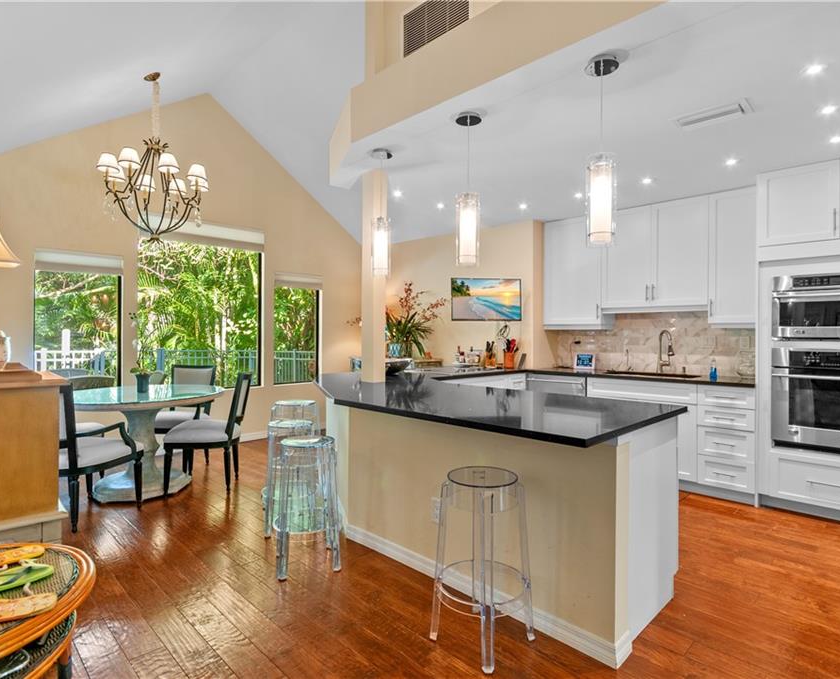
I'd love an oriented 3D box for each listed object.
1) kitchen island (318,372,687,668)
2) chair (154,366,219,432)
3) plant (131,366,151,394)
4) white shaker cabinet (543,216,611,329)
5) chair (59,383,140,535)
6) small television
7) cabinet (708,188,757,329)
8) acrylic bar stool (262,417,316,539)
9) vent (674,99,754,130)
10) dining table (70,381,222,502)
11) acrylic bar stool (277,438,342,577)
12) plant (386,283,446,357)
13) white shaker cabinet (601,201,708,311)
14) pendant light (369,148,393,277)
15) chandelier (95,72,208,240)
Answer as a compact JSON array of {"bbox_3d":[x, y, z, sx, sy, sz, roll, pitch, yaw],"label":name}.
[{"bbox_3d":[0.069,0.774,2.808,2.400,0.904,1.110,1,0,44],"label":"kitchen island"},{"bbox_3d":[-2.291,0.732,4.502,0.550,0.940,0.610,0,0,9],"label":"chair"},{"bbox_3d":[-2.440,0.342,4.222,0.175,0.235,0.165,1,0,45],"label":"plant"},{"bbox_3d":[1.657,-0.666,5.021,0.609,1.119,0.340,1,0,45],"label":"white shaker cabinet"},{"bbox_3d":[-2.360,0.750,3.387,0.580,0.950,0.547,0,0,23],"label":"chair"},{"bbox_3d":[0.690,-0.405,4.950,0.730,0.430,0.060,0,0,-6],"label":"small television"},{"bbox_3d":[2.675,-0.650,4.026,0.385,1.115,0.330,1,0,44],"label":"cabinet"},{"bbox_3d":[-0.847,0.895,3.163,0.380,0.680,0.380,0,0,-21],"label":"acrylic bar stool"},{"bbox_3d":[1.600,-1.210,2.651,0.365,0.030,0.225,1,0,45],"label":"vent"},{"bbox_3d":[-2.287,0.821,3.928,1.300,0.765,1.300,1,0,44],"label":"dining table"},{"bbox_3d":[-0.633,0.899,2.698,0.380,0.680,0.380,0,0,-21],"label":"acrylic bar stool"},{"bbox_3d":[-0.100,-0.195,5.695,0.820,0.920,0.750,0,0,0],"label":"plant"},{"bbox_3d":[2.211,-0.730,4.477,0.905,0.965,0.330,1,0,44],"label":"white shaker cabinet"},{"bbox_3d":[-0.255,-0.829,3.204,0.145,0.816,0.145,0,0,0],"label":"pendant light"},{"bbox_3d":[-2.200,-1.455,3.905,0.880,1.320,0.880,1,0,44],"label":"chandelier"}]

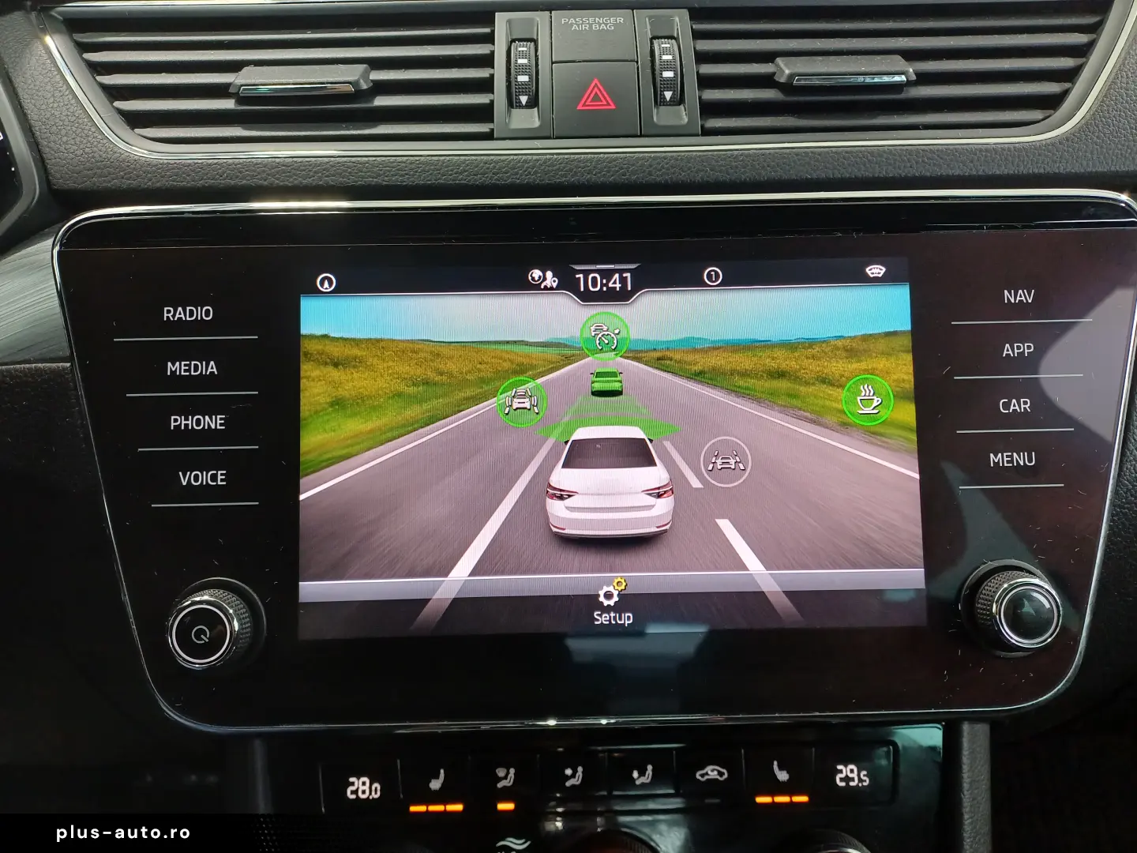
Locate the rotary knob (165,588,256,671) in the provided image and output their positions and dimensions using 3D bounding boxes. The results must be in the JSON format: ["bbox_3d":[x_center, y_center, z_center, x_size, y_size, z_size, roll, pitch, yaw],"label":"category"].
[{"bbox_3d":[-0.097,0.055,0.221,0.021,0.021,0.011,-1,-4,-1],"label":"rotary knob"}]

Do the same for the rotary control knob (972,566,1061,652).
[{"bbox_3d":[0.123,0.051,0.223,0.021,0.021,0.011,-1,-4,-1],"label":"rotary control knob"}]

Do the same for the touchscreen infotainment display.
[{"bbox_3d":[0.012,0.006,0.235,0.175,0.105,0.010,-1,-4,-1],"label":"touchscreen infotainment display"}]

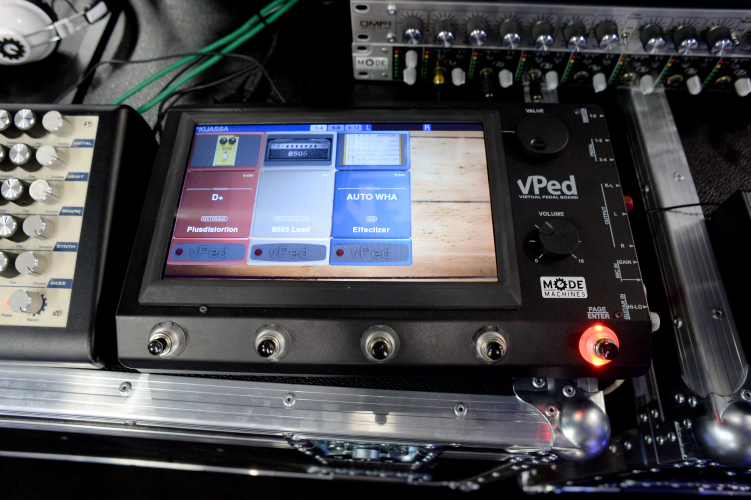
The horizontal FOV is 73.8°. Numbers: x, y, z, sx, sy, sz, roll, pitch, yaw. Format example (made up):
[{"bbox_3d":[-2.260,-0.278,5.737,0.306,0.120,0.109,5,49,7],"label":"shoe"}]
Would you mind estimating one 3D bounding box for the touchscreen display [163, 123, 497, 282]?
[{"bbox_3d":[-0.029,-0.036,0.362,0.221,0.010,0.129,0,65,1],"label":"touchscreen display"}]

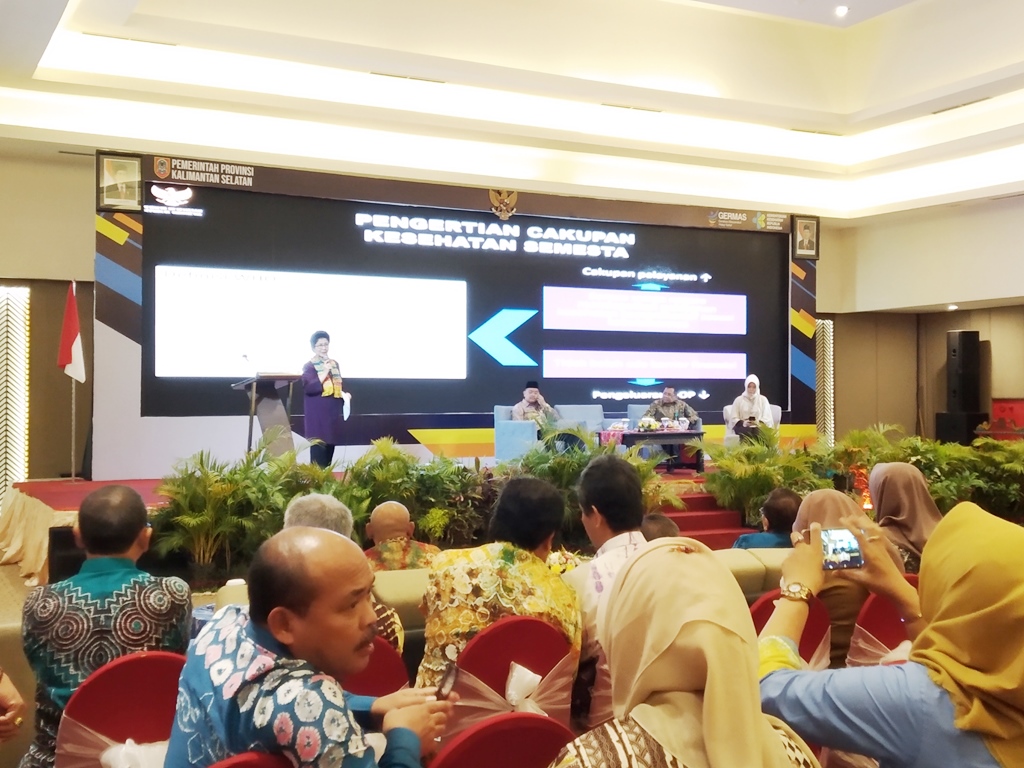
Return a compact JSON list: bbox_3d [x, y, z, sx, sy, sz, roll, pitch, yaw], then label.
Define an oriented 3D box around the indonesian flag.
[{"bbox_3d":[-4.943,-0.579,8.650,0.250,1.120,0.180,0,-1,-19],"label":"indonesian flag"}]

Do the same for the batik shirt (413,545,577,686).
[{"bbox_3d":[-0.043,0.766,2.430,0.510,0.580,0.330,0,-1,-5],"label":"batik shirt"}]

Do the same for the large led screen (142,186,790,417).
[{"bbox_3d":[-0.026,-0.970,10.592,9.170,2.750,0.130,0,-1,-19],"label":"large led screen"}]

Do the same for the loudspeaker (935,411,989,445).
[{"bbox_3d":[6.744,0.755,11.500,0.460,0.660,0.500,0,-1,-19],"label":"loudspeaker"}]

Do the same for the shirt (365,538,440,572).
[{"bbox_3d":[-0.493,0.952,3.150,0.450,0.600,0.300,0,-1,-14],"label":"shirt"}]

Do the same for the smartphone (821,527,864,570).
[{"bbox_3d":[0.599,0.296,1.370,0.146,0.073,0.009,-3,1,0],"label":"smartphone"}]

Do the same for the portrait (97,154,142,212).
[{"bbox_3d":[-4.571,-2.347,8.983,0.485,0.689,0.050,0,-1,-19],"label":"portrait"}]

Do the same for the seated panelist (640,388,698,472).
[{"bbox_3d":[2.099,0.593,10.250,0.700,1.120,0.800,0,-1,3],"label":"seated panelist"}]

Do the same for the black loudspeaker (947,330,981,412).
[{"bbox_3d":[6.751,-0.179,11.500,0.360,1.210,0.280,0,-1,-19],"label":"black loudspeaker"}]

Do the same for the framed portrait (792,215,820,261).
[{"bbox_3d":[4.603,-2.286,12.077,0.518,0.695,0.050,0,-1,-19],"label":"framed portrait"}]

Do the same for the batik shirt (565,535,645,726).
[{"bbox_3d":[0.391,0.800,2.580,0.460,0.620,0.300,0,-1,-18],"label":"batik shirt"}]

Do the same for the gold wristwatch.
[{"bbox_3d":[0.477,0.351,1.290,0.054,0.043,0.028,6,34,28],"label":"gold wristwatch"}]

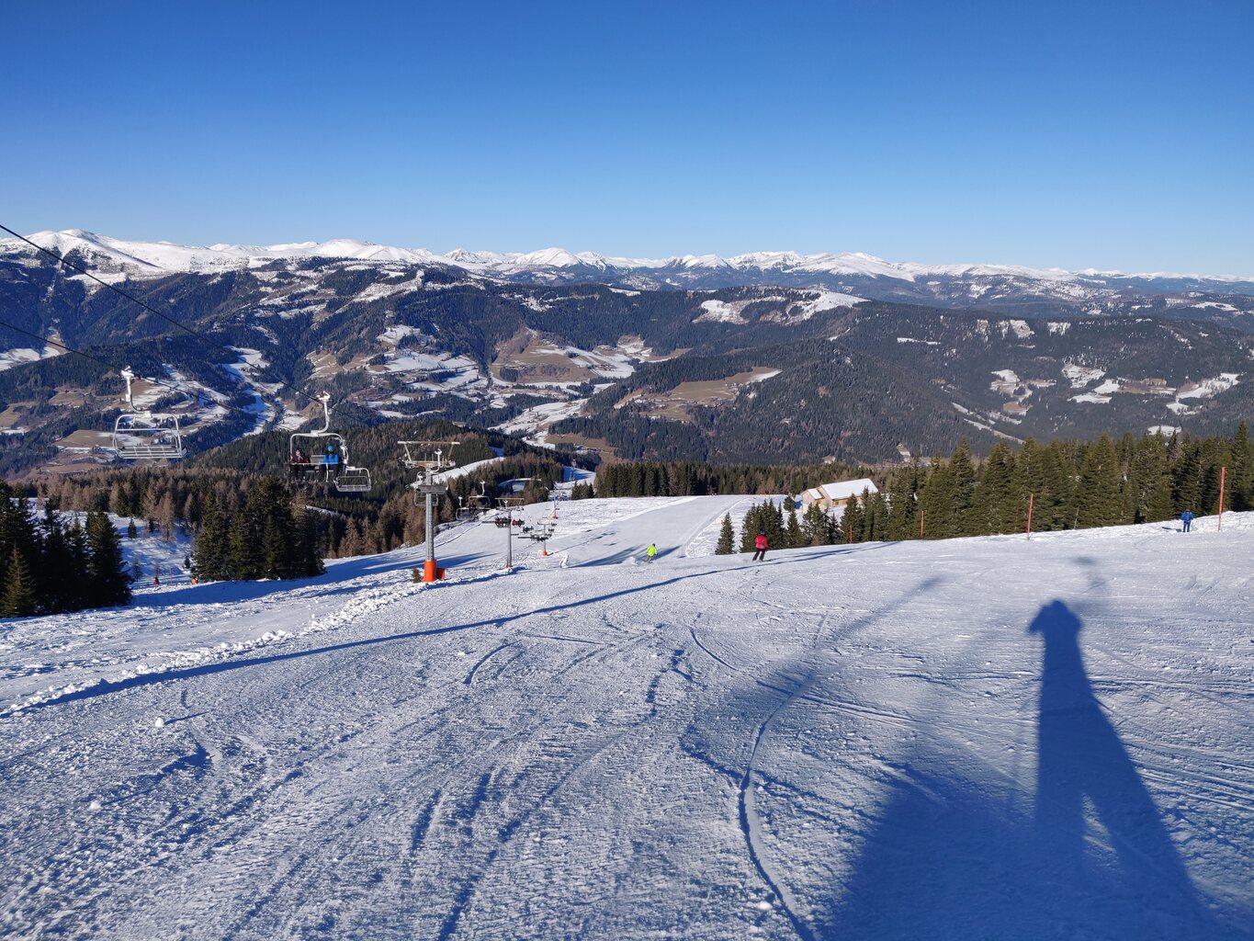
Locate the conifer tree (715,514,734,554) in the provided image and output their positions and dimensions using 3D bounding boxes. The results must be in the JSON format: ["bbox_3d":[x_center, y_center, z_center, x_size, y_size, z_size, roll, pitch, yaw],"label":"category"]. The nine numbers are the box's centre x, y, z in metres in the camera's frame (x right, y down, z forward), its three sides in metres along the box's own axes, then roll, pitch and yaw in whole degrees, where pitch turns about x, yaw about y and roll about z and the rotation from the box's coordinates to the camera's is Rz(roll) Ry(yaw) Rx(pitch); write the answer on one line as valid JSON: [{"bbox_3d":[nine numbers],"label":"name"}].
[{"bbox_3d":[13.710,8.910,128.580,2.770,5.610,2.770,1,12,0],"label":"conifer tree"}]

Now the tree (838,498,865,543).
[{"bbox_3d":[37.050,8.410,150.840,4.600,8.070,4.600,1,12,0],"label":"tree"}]

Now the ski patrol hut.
[{"bbox_3d":[69.170,8.160,290.000,24.650,8.270,9.280,-6,14,-33],"label":"ski patrol hut"}]

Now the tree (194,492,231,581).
[{"bbox_3d":[-48.690,7.520,107.070,4.790,10.330,4.790,1,12,0],"label":"tree"}]

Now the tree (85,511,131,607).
[{"bbox_3d":[-45.880,7.690,80.870,4.070,8.390,4.070,1,12,0],"label":"tree"}]

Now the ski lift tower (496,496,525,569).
[{"bbox_3d":[-19.770,10.580,154.320,4.900,12.670,2.600,1,12,-3],"label":"ski lift tower"}]

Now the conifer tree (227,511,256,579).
[{"bbox_3d":[-45.220,8.580,106.810,3.780,7.820,3.780,1,12,0],"label":"conifer tree"}]

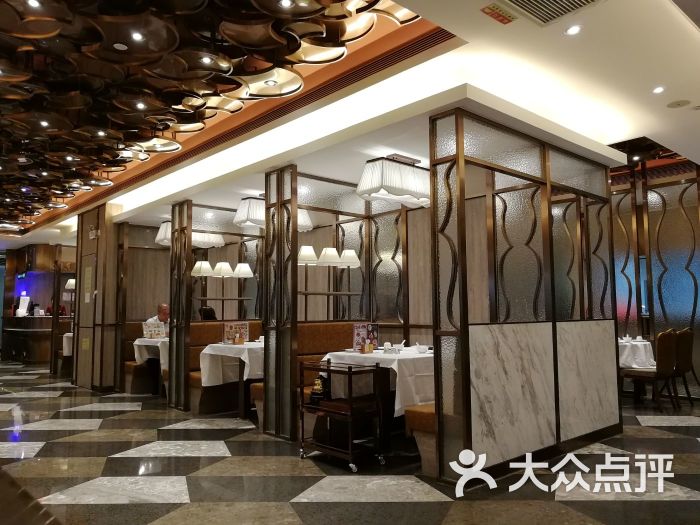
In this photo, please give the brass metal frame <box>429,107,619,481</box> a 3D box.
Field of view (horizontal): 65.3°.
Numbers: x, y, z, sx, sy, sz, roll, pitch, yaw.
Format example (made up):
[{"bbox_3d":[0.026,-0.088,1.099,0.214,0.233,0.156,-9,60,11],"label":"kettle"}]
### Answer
[{"bbox_3d":[1.539,0.267,4.461,2.359,2.506,0.275,4,-7,-42],"label":"brass metal frame"}]

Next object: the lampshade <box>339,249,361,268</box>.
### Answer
[{"bbox_3d":[-0.012,-0.035,5.753,0.213,0.183,0.213,1,-5,-12],"label":"lampshade"}]

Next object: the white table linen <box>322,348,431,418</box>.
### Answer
[{"bbox_3d":[0.467,1.156,4.603,1.140,0.778,0.833,4,-7,-42],"label":"white table linen"}]

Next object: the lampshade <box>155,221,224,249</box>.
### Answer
[{"bbox_3d":[-2.303,-0.394,7.950,0.932,0.302,0.312,4,-7,-42],"label":"lampshade"}]

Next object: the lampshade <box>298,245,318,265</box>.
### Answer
[{"bbox_3d":[-0.430,-0.064,5.381,0.213,0.183,0.213,0,-5,-11],"label":"lampshade"}]

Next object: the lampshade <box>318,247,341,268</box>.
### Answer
[{"bbox_3d":[-0.212,-0.049,5.575,0.213,0.183,0.213,1,-5,-12],"label":"lampshade"}]

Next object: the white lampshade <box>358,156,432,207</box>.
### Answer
[{"bbox_3d":[0.508,-0.686,4.826,0.932,0.302,0.312,4,-7,-42],"label":"white lampshade"}]

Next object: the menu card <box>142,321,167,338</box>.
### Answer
[{"bbox_3d":[-2.791,0.959,7.812,0.297,0.213,0.069,3,-6,-37],"label":"menu card"}]

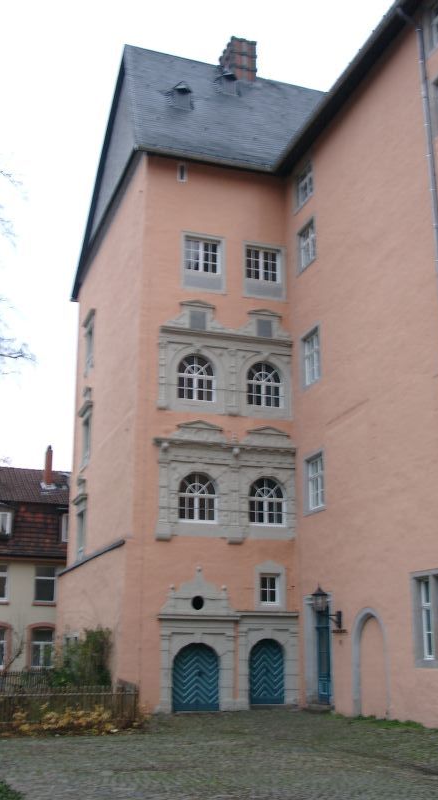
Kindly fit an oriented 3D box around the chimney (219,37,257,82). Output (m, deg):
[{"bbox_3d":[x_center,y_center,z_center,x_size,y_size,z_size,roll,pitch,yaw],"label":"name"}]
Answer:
[{"bbox_3d":[1.017,-17.579,46.808,1.376,2.643,1.827,6,-18,-18],"label":"chimney"}]

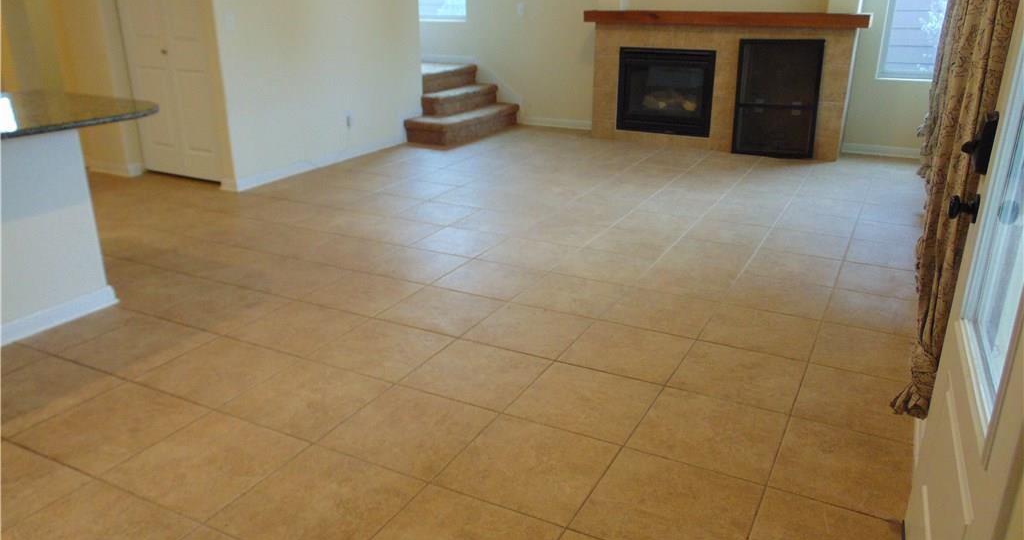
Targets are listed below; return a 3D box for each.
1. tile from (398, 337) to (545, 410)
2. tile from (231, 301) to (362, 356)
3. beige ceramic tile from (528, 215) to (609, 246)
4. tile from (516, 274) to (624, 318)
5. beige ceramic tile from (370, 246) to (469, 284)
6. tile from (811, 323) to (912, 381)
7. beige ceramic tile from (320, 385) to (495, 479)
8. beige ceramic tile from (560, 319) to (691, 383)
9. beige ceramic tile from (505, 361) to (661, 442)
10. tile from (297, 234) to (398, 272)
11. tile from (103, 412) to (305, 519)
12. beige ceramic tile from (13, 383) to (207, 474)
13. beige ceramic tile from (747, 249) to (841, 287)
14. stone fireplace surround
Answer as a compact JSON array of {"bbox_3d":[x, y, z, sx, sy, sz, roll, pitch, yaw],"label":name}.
[{"bbox_3d":[-0.132,0.402,2.893,0.447,0.010,0.447,10,22,26],"label":"tile"},{"bbox_3d":[-0.941,0.256,3.325,0.452,0.010,0.452,10,23,26],"label":"tile"},{"bbox_3d":[0.318,-0.233,4.638,0.452,0.010,0.452,10,23,26],"label":"beige ceramic tile"},{"bbox_3d":[0.292,0.121,3.670,0.454,0.010,0.454,10,23,26],"label":"tile"},{"bbox_3d":[-0.500,-0.023,3.974,0.440,0.012,0.440,10,23,26],"label":"beige ceramic tile"},{"bbox_3d":[1.479,0.337,3.090,0.393,0.010,0.452,10,23,26],"label":"tile"},{"bbox_3d":[-0.351,0.544,2.535,0.454,0.010,0.454,10,23,26],"label":"beige ceramic tile"},{"bbox_3d":[0.472,0.328,3.019,0.440,0.012,0.440,10,23,26],"label":"beige ceramic tile"},{"bbox_3d":[0.267,0.477,2.712,0.454,0.010,0.454,10,23,26],"label":"beige ceramic tile"},{"bbox_3d":[-0.919,-0.099,4.274,0.454,0.010,0.454,10,23,26],"label":"tile"},{"bbox_3d":[-0.969,0.612,2.358,0.454,0.010,0.454,10,23,26],"label":"tile"},{"bbox_3d":[-1.354,0.534,2.540,0.447,0.010,0.447,10,22,26],"label":"beige ceramic tile"},{"bbox_3d":[1.530,-0.013,4.035,0.452,0.010,0.452,10,23,26],"label":"beige ceramic tile"},{"bbox_3d":[1.949,-1.808,7.110,2.576,1.229,0.420,10,22,26],"label":"stone fireplace surround"}]

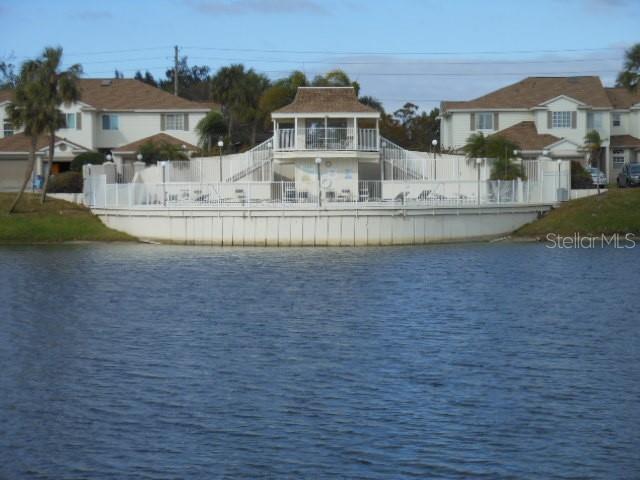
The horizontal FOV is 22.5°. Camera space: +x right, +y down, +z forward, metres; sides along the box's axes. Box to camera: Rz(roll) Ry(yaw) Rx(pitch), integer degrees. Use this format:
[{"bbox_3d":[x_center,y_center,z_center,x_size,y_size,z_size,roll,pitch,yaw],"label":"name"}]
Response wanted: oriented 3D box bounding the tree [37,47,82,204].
[{"bbox_3d":[-15.143,-6.656,93.500,2.700,9.184,2.600,0,2,0],"label":"tree"}]

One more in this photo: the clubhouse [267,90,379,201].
[{"bbox_3d":[0.366,-5.818,98.000,6.500,7.000,6.300,0,2,0],"label":"clubhouse"}]

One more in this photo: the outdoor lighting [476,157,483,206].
[{"bbox_3d":[8.131,-2.962,82.000,0.290,2.406,0.290,0,2,0],"label":"outdoor lighting"}]

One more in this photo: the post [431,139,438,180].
[{"bbox_3d":[6.363,-4.426,89.000,0.290,2.324,0.290,0,2,0],"label":"post"}]

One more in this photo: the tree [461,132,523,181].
[{"bbox_3d":[9.708,-4.644,90.000,3.400,2.742,3.000,0,2,0],"label":"tree"}]

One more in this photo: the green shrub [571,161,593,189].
[{"bbox_3d":[16.064,-4.031,99.000,1.500,1.723,1.500,0,2,0],"label":"green shrub"}]

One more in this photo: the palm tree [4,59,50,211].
[{"bbox_3d":[-16.605,-5.855,91.000,2.500,8.599,2.500,0,2,0],"label":"palm tree"}]

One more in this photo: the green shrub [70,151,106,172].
[{"bbox_3d":[-14.680,-4.597,102.000,2.400,2.156,2.200,0,2,0],"label":"green shrub"}]

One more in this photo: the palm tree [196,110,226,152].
[{"bbox_3d":[-7.150,-6.162,106.000,2.100,4.745,2.100,0,2,0],"label":"palm tree"}]

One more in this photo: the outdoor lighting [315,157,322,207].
[{"bbox_3d":[-0.048,-2.766,77.500,0.290,2.371,0.290,0,2,0],"label":"outdoor lighting"}]

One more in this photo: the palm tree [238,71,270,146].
[{"bbox_3d":[-4.968,-8.419,122.000,2.800,8.874,2.800,0,2,0],"label":"palm tree"}]

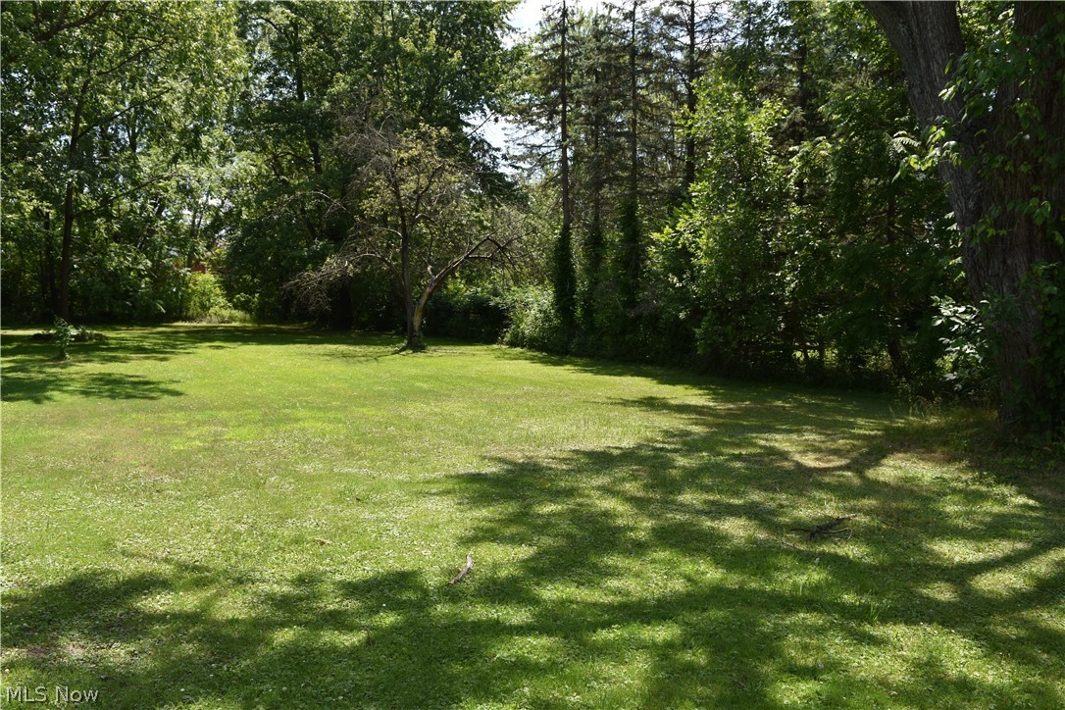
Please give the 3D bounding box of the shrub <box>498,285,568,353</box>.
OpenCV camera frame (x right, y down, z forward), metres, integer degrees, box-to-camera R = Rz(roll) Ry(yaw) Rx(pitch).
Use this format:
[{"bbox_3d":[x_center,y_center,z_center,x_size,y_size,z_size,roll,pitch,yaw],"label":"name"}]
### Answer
[{"bbox_3d":[0.010,-0.920,20.900,1.800,1.750,1.600,0,5,0],"label":"shrub"}]

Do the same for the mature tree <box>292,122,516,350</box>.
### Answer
[{"bbox_3d":[-3.350,-3.130,20.900,5.800,5.900,5.200,0,5,0],"label":"mature tree"}]

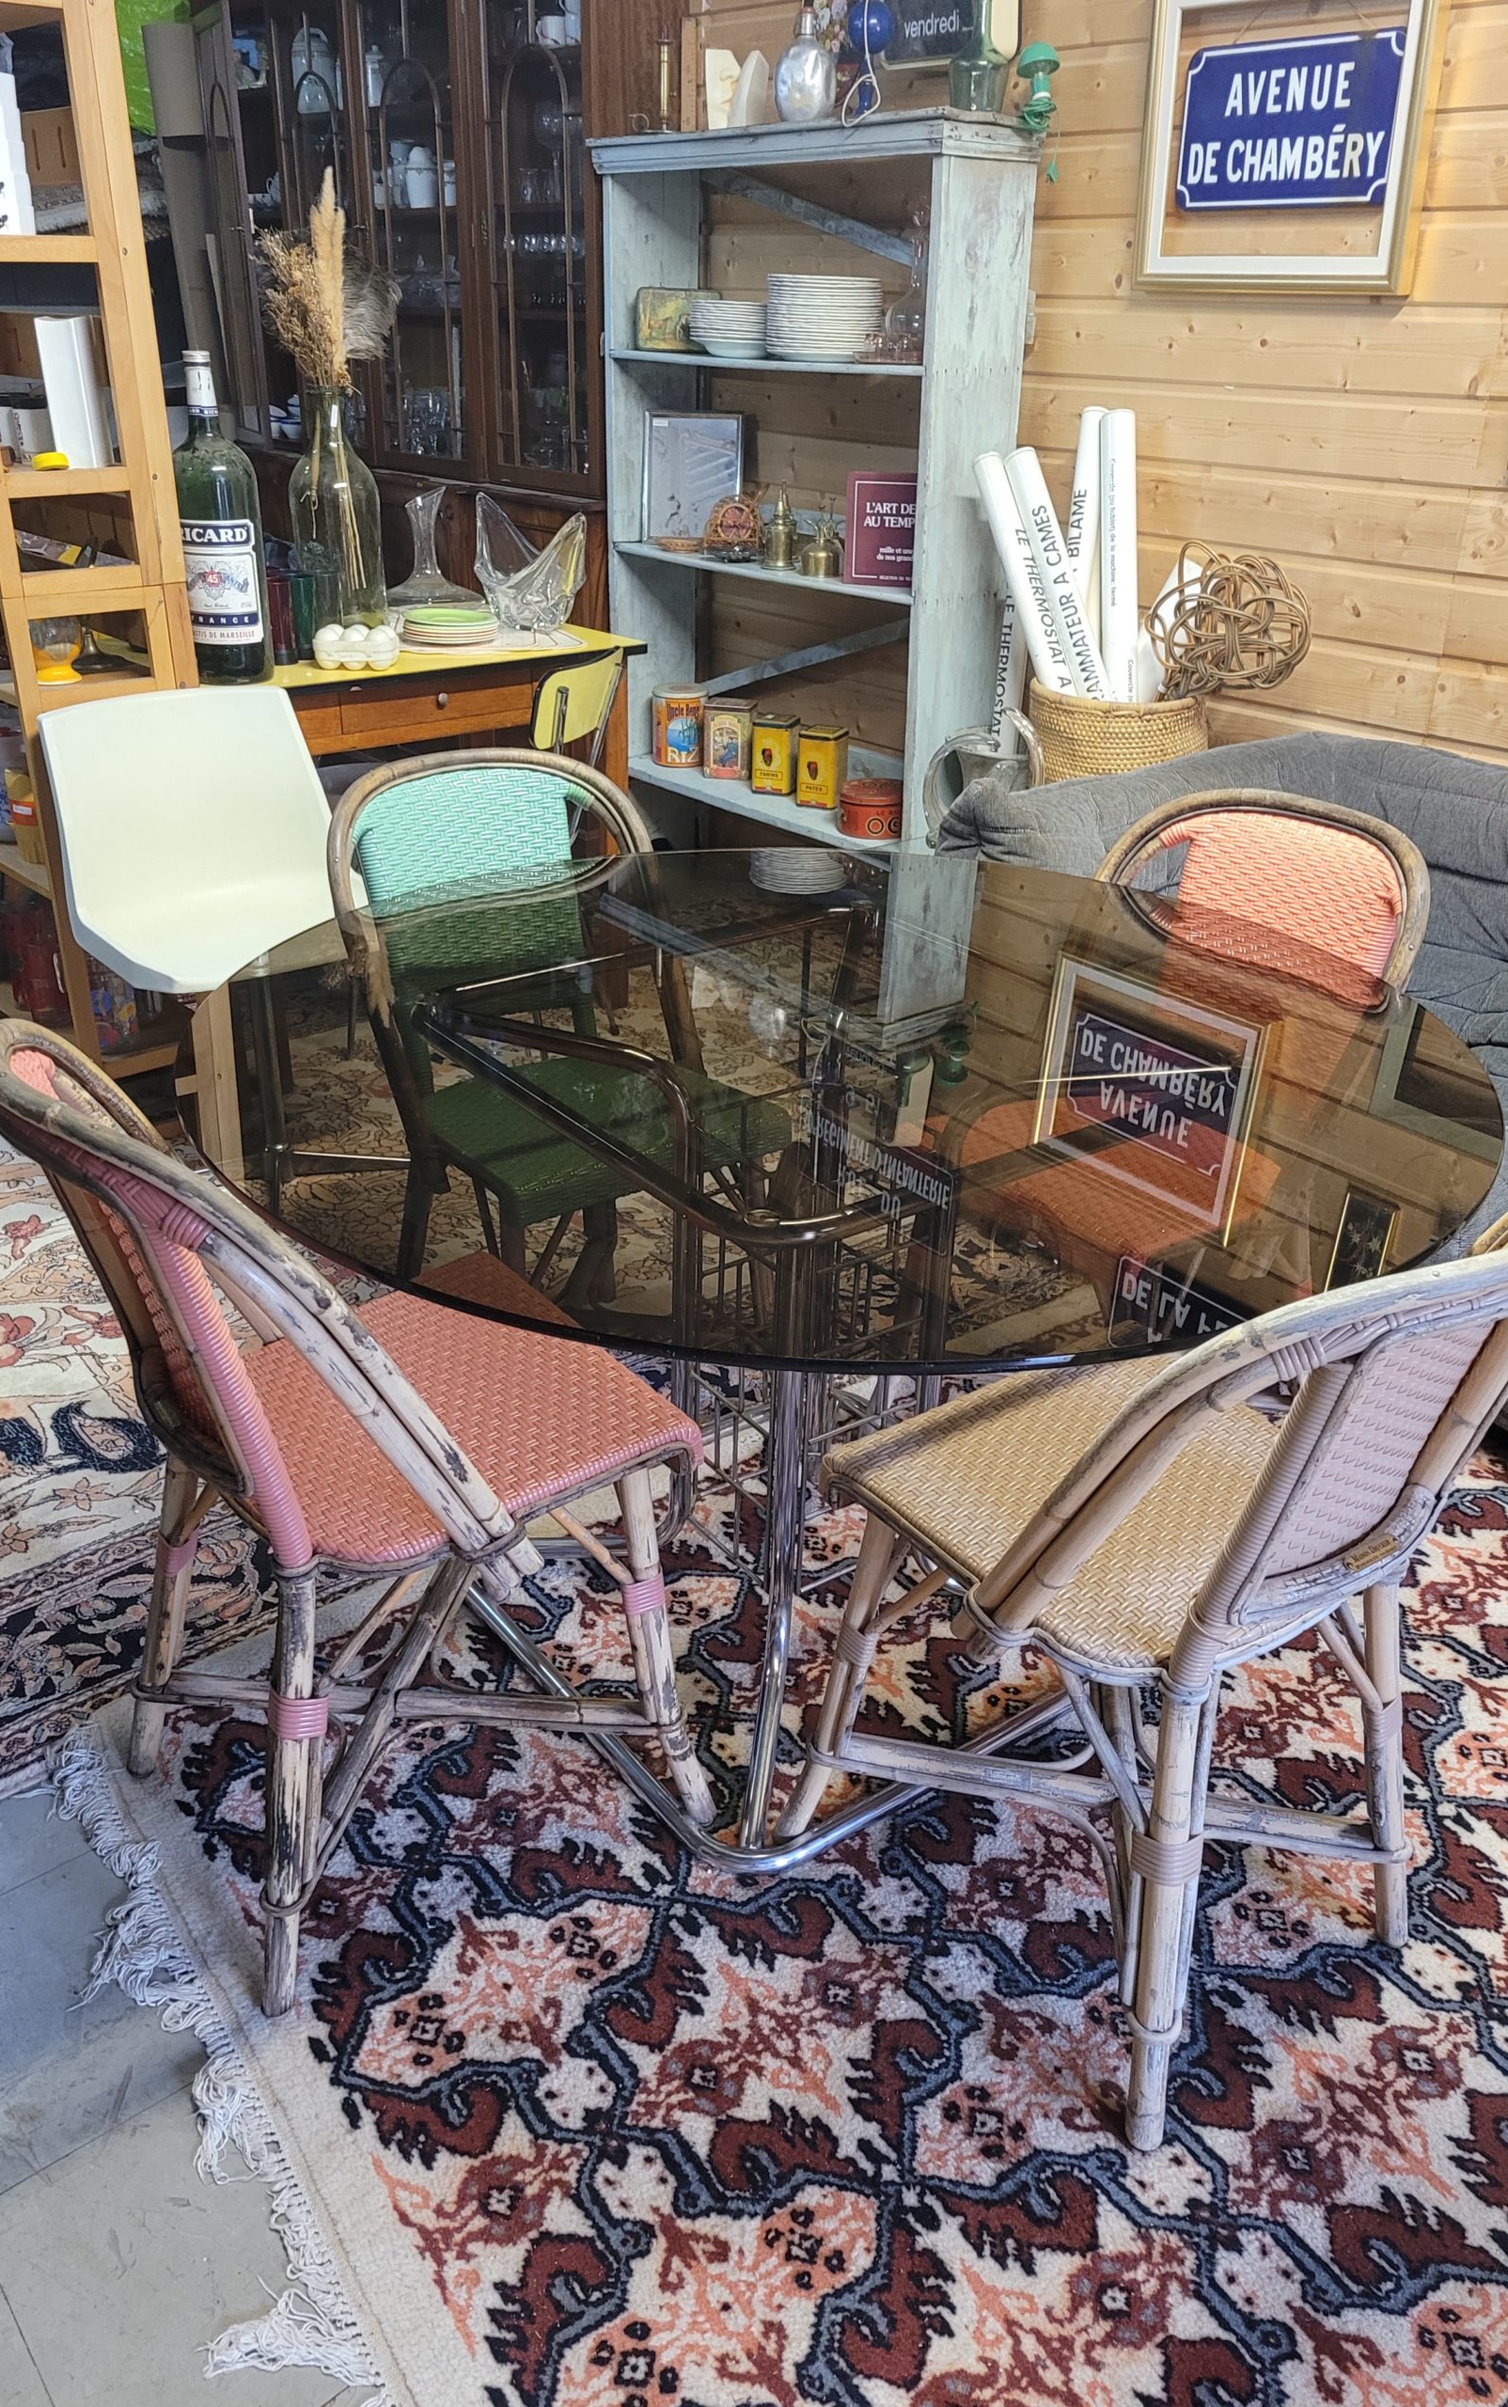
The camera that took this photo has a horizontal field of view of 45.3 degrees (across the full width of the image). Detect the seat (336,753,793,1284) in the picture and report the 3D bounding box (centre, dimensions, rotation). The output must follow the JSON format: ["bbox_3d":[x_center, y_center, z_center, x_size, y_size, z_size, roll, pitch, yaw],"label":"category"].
[{"bbox_3d":[-0.232,-0.123,2.360,0.470,0.870,0.535,-14,31,-28],"label":"seat"}]

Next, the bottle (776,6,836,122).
[{"bbox_3d":[0.116,-2.495,3.971,0.115,0.229,0.132,-17,33,-33],"label":"bottle"}]

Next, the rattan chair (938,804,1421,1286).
[{"bbox_3d":[0.478,-0.042,2.264,0.529,0.871,0.464,-20,34,-36],"label":"rattan chair"}]

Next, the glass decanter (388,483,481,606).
[{"bbox_3d":[-0.683,-1.406,3.873,0.212,0.229,0.212,1,27,-1],"label":"glass decanter"}]

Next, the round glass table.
[{"bbox_3d":[0.069,0.156,1.949,1.246,0.740,1.246,1,27,-1],"label":"round glass table"}]

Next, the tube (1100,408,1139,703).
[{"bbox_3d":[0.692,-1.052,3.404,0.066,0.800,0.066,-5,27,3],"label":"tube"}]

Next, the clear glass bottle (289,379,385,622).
[{"bbox_3d":[-0.845,-1.388,3.601,0.196,0.434,0.196,-17,33,-33],"label":"clear glass bottle"}]

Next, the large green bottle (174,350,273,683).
[{"bbox_3d":[-0.882,-1.122,2.963,0.151,0.491,0.151,-1,27,-6],"label":"large green bottle"}]

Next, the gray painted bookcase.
[{"bbox_3d":[0.070,-1.647,4.462,0.284,1.729,1.294,-17,33,-33],"label":"gray painted bookcase"}]

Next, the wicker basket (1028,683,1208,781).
[{"bbox_3d":[0.701,-0.826,3.587,0.345,0.380,0.345,8,28,11],"label":"wicker basket"}]

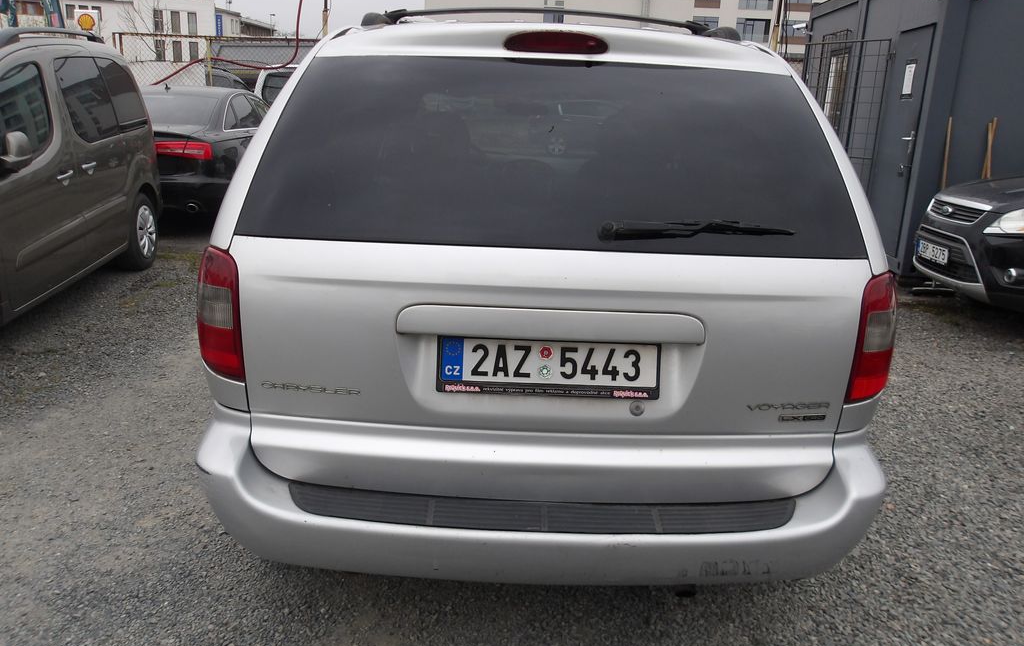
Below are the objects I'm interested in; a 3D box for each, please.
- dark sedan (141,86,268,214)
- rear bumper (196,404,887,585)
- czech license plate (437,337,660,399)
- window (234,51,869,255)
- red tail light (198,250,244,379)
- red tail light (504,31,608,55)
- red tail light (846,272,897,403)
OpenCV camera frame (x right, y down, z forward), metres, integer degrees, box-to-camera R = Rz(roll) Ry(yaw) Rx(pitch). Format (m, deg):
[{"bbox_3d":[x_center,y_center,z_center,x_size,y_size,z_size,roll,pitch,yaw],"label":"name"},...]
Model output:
[{"bbox_3d":[-3.942,-2.203,10.049,1.880,1.455,4.900,2,15,-4],"label":"dark sedan"},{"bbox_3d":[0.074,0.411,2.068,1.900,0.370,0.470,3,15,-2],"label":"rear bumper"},{"bbox_3d":[0.092,0.110,1.931,0.535,0.130,0.020,3,11,-2],"label":"czech license plate"},{"bbox_3d":[0.114,-0.436,2.008,1.520,0.510,0.130,3,-17,-2],"label":"window"},{"bbox_3d":[-0.725,-0.037,1.980,0.165,0.340,0.190,3,9,-2],"label":"red tail light"},{"bbox_3d":[0.125,-0.720,2.057,0.270,0.062,0.050,3,-5,-2],"label":"red tail light"},{"bbox_3d":[0.913,0.035,2.030,0.165,0.340,0.190,3,9,-2],"label":"red tail light"}]

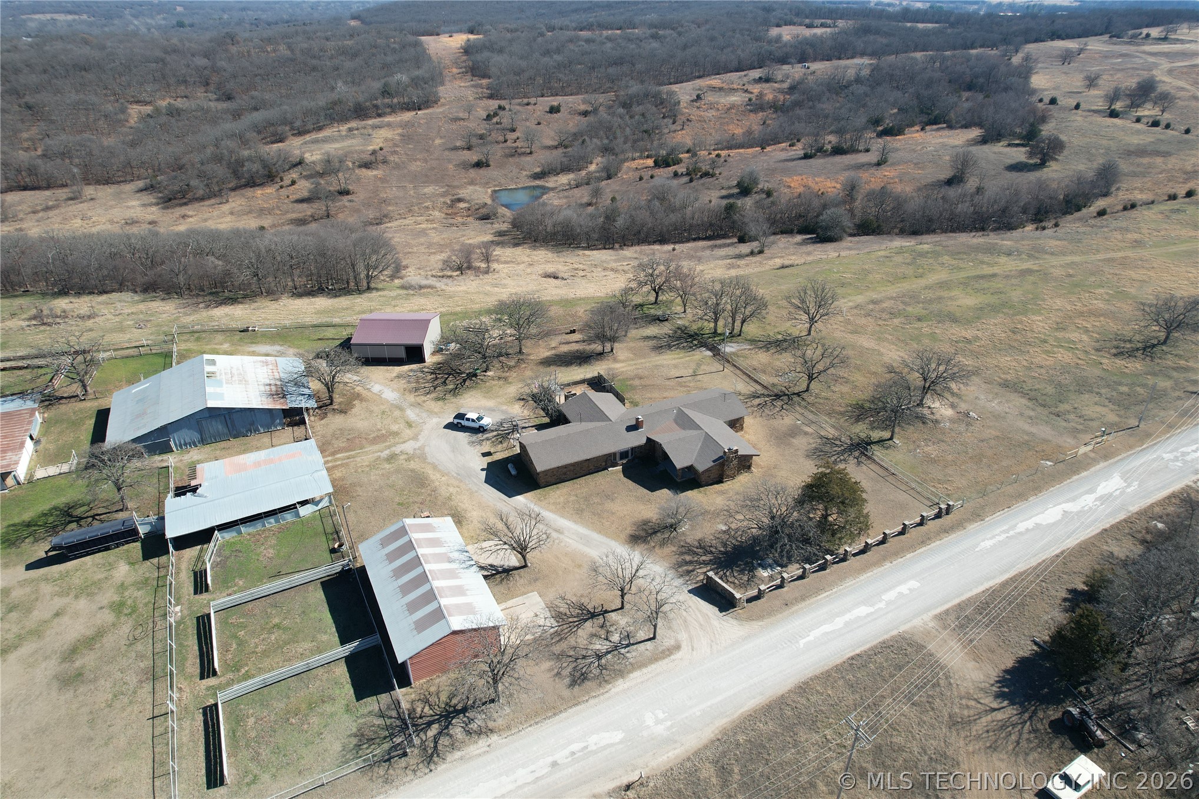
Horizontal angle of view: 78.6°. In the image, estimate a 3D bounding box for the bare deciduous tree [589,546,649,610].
[{"bbox_3d":[2.080,18.810,76.100,6.100,8.220,5.910,1,30,2],"label":"bare deciduous tree"}]

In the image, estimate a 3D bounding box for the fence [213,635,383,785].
[{"bbox_3d":[-26.962,28.110,67.824,14.800,1.480,9.010,-15,34,-24],"label":"fence"}]

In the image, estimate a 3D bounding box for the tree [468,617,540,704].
[{"bbox_3d":[-8.600,23.520,65.500,6.310,10.620,6.120,-6,30,-9],"label":"tree"}]

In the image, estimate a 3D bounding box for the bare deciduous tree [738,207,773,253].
[{"bbox_3d":[39.540,-42.760,185.310,8.500,11.200,8.250,6,30,11],"label":"bare deciduous tree"}]

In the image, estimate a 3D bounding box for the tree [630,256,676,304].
[{"bbox_3d":[10.892,-24.554,151.384,9.620,10.240,9.620,2,30,4],"label":"tree"}]

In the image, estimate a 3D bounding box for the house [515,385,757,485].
[{"bbox_3d":[5.954,5.017,102.985,33.070,5.350,22.970,-13,33,-21],"label":"house"}]

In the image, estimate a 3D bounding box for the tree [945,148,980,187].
[{"bbox_3d":[116.420,-74.430,234.870,11.090,10.530,10.750,13,32,22],"label":"tree"}]

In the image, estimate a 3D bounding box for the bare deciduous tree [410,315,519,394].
[{"bbox_3d":[-20.837,-8.473,121.516,14.250,9.380,13.530,0,31,0],"label":"bare deciduous tree"}]

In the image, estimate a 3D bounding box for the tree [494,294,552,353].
[{"bbox_3d":[-13.790,-13.110,129.990,10.100,10.820,9.790,-4,30,-6],"label":"tree"}]

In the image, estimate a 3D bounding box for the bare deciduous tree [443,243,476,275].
[{"bbox_3d":[-33.257,-33.202,173.908,7.640,7.640,7.640,-6,30,-10],"label":"bare deciduous tree"}]

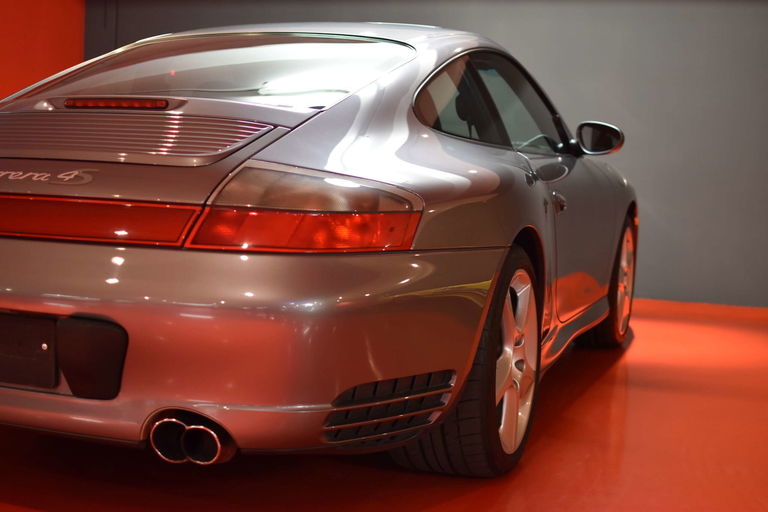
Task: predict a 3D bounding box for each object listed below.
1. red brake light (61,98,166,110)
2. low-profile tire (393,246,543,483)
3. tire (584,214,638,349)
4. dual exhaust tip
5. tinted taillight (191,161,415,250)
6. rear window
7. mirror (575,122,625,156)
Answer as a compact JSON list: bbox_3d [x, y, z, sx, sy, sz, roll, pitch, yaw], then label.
[{"bbox_3d":[-0.654,-0.374,2.727,0.297,0.030,0.035,4,5,20],"label":"red brake light"},{"bbox_3d":[0.226,0.271,3.016,0.298,0.632,0.634,4,5,20],"label":"low-profile tire"},{"bbox_3d":[1.030,0.107,5.218,0.228,0.635,0.637,4,5,20],"label":"tire"},{"bbox_3d":[-0.362,0.353,2.167,0.152,0.082,0.120,4,5,20],"label":"dual exhaust tip"},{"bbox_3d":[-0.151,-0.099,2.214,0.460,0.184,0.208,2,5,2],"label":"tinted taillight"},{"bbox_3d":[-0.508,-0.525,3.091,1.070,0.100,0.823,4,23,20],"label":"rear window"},{"bbox_3d":[0.830,-0.455,4.255,0.190,0.130,0.110,4,5,20],"label":"mirror"}]

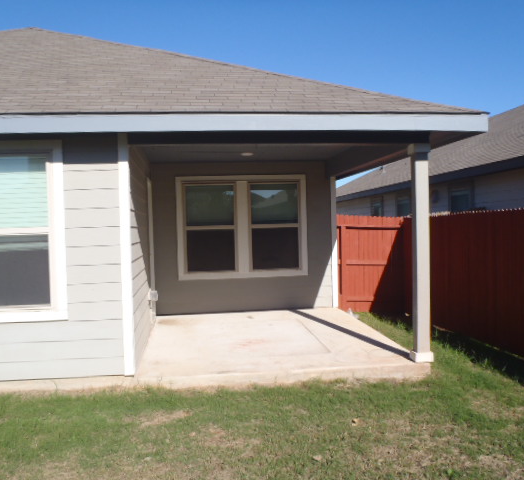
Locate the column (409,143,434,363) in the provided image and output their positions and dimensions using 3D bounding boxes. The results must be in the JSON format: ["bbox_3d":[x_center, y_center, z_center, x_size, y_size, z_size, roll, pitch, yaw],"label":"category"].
[{"bbox_3d":[1.623,0.131,5.295,0.172,2.207,0.165,-2,2,-7],"label":"column"}]

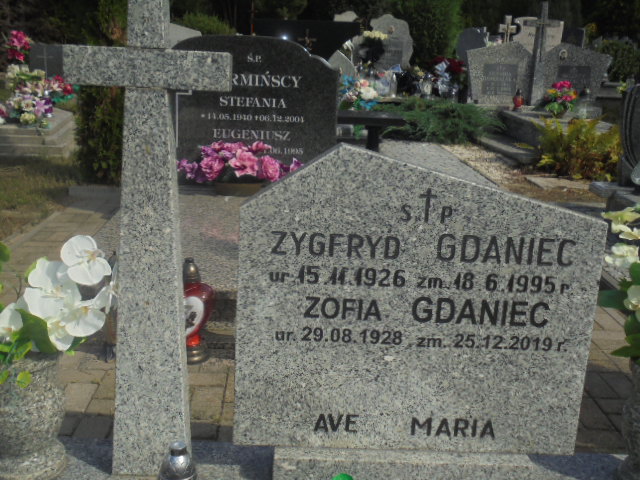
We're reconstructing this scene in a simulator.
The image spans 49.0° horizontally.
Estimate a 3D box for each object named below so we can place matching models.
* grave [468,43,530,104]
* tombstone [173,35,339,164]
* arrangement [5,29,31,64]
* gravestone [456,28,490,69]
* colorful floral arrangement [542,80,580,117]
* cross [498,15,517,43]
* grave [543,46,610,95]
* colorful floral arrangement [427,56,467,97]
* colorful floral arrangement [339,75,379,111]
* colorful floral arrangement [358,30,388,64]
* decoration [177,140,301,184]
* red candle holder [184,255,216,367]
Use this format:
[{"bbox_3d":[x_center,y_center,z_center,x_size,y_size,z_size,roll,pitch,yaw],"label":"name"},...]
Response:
[{"bbox_3d":[2.075,-1.928,8.147,0.766,0.698,0.130,2,17,-3],"label":"grave"},{"bbox_3d":[-0.373,-0.710,3.956,0.946,0.850,0.100,2,17,-3],"label":"tombstone"},{"bbox_3d":[-3.028,-1.926,7.034,0.256,0.330,0.250,2,17,-3],"label":"arrangement"},{"bbox_3d":[2.092,-2.540,9.733,0.484,0.799,0.120,2,17,-3],"label":"gravestone"},{"bbox_3d":[2.434,-1.450,7.194,0.391,0.364,0.330,2,17,-3],"label":"colorful floral arrangement"},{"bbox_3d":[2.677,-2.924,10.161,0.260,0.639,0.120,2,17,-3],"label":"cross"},{"bbox_3d":[2.963,-1.917,8.186,0.820,0.695,0.130,2,17,-3],"label":"grave"},{"bbox_3d":[1.577,-2.030,8.760,0.502,0.497,0.380,2,17,-3],"label":"colorful floral arrangement"},{"bbox_3d":[0.307,-1.197,5.824,0.374,0.309,0.340,2,17,-3],"label":"colorful floral arrangement"},{"bbox_3d":[0.708,-2.546,9.298,0.398,0.433,0.280,2,17,-3],"label":"colorful floral arrangement"},{"bbox_3d":[-0.435,-0.416,3.836,0.723,0.254,0.320,2,17,-3],"label":"decoration"},{"bbox_3d":[-0.472,0.247,2.532,0.190,0.374,0.150,2,17,-3],"label":"red candle holder"}]

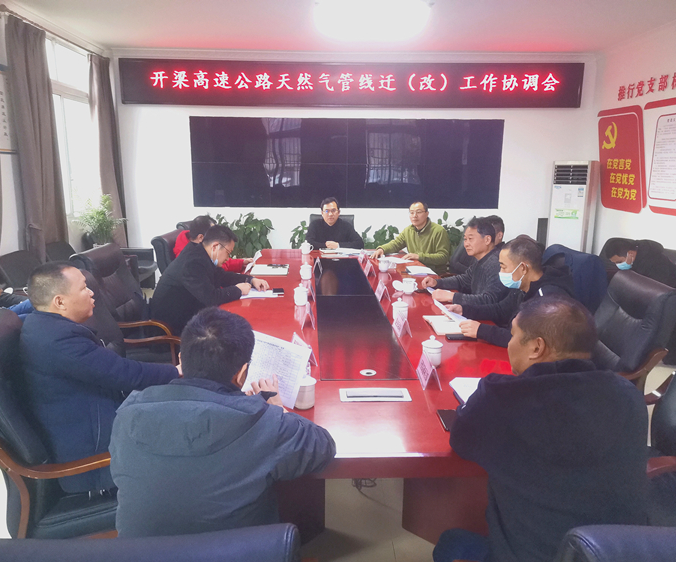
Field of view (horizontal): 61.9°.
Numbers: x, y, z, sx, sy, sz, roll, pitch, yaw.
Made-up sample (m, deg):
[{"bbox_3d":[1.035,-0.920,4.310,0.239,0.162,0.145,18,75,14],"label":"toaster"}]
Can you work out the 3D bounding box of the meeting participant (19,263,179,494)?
[{"bbox_3d":[-0.873,0.578,2.100,0.700,1.280,0.560,-1,12,-8],"label":"meeting participant"}]

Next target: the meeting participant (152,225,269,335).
[{"bbox_3d":[-0.781,0.245,3.567,0.800,1.220,0.560,0,12,-2],"label":"meeting participant"}]

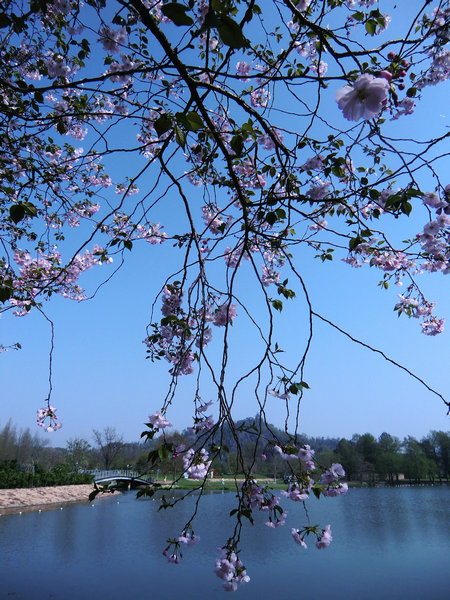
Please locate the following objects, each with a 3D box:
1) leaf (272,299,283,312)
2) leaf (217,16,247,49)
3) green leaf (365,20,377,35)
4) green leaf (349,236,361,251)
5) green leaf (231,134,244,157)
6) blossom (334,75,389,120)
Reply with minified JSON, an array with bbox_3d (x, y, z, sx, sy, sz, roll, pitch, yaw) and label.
[{"bbox_3d":[0.183,0.019,1.450,0.034,0.047,0.016,-3,-1,7],"label":"leaf"},{"bbox_3d":[0.010,-0.398,0.620,0.046,0.016,0.052,-1,-57,1],"label":"leaf"},{"bbox_3d":[0.472,-0.884,1.350,0.036,0.014,0.042,-12,-63,25],"label":"green leaf"},{"bbox_3d":[0.436,-0.190,1.400,0.036,0.045,0.015,-8,5,18],"label":"green leaf"},{"bbox_3d":[0.029,-0.353,0.950,0.032,0.050,0.015,-1,20,2],"label":"green leaf"},{"bbox_3d":[0.128,-0.189,0.390,0.050,0.026,0.044,-10,-69,22],"label":"blossom"}]

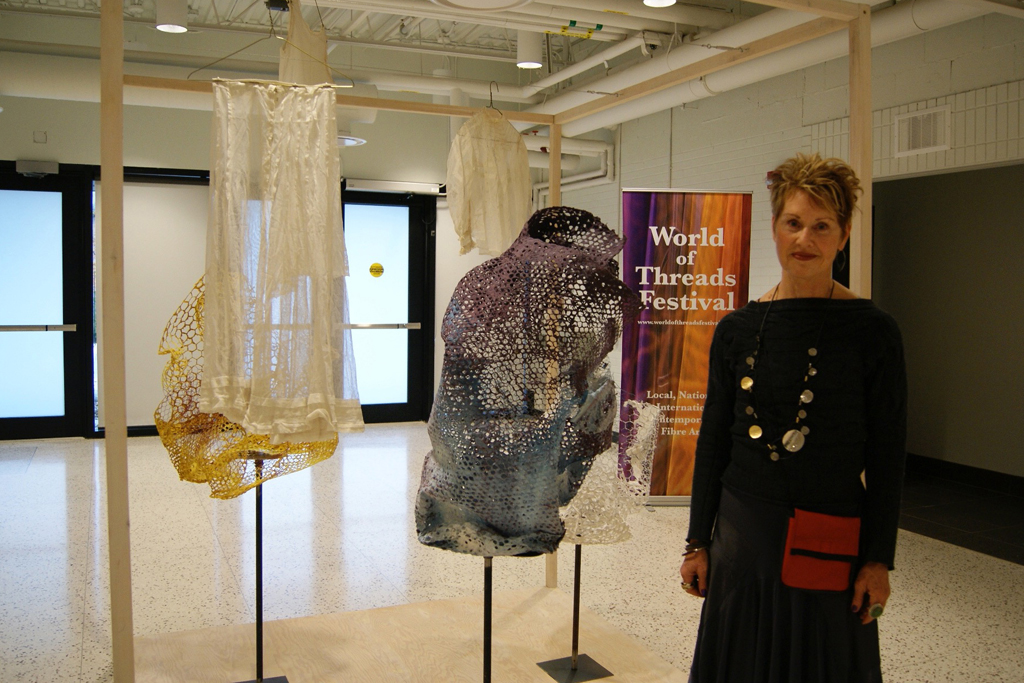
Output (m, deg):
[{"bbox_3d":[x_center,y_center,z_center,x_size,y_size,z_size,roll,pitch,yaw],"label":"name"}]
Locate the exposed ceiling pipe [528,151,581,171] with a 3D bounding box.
[{"bbox_3d":[0.393,-1.666,7.900,0.560,0.160,0.160,-1,4,-25],"label":"exposed ceiling pipe"}]

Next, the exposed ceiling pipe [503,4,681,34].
[{"bbox_3d":[0.629,-2.396,6.350,1.600,0.120,0.120,-1,4,-25],"label":"exposed ceiling pipe"}]

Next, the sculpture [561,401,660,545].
[{"bbox_3d":[0.320,0.436,3.050,0.430,0.580,0.380,-1,4,-20],"label":"sculpture"}]

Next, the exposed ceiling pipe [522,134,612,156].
[{"bbox_3d":[0.482,-1.734,7.550,0.900,0.130,0.130,-1,4,-25],"label":"exposed ceiling pipe"}]

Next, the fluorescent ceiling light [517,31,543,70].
[{"bbox_3d":[0.148,-2.470,7.220,0.215,0.360,0.215,1,4,0],"label":"fluorescent ceiling light"}]

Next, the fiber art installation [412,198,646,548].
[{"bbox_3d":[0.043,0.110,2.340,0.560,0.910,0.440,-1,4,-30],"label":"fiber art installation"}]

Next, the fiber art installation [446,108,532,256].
[{"bbox_3d":[-0.083,-0.603,3.180,0.340,0.555,0.150,-2,4,-31],"label":"fiber art installation"}]

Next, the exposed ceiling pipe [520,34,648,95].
[{"bbox_3d":[0.594,-2.402,7.400,0.115,0.115,1.900,-1,4,-25],"label":"exposed ceiling pipe"}]

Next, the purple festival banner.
[{"bbox_3d":[1.115,0.038,5.470,0.840,2.030,0.100,0,4,-5],"label":"purple festival banner"}]

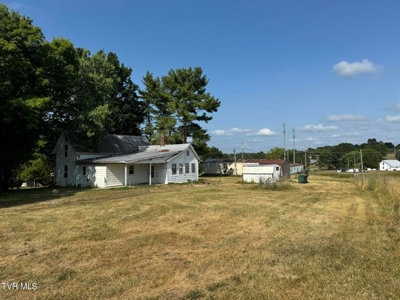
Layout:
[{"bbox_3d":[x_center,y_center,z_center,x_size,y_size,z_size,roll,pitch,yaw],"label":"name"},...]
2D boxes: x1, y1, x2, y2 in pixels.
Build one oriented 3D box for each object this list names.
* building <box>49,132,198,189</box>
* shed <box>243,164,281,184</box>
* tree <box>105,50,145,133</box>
[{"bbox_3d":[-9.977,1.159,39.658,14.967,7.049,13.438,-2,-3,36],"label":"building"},{"bbox_3d":[8.105,3.068,36.368,4.156,2.353,2.718,-2,-3,36],"label":"shed"},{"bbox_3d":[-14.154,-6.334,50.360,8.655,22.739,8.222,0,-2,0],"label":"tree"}]

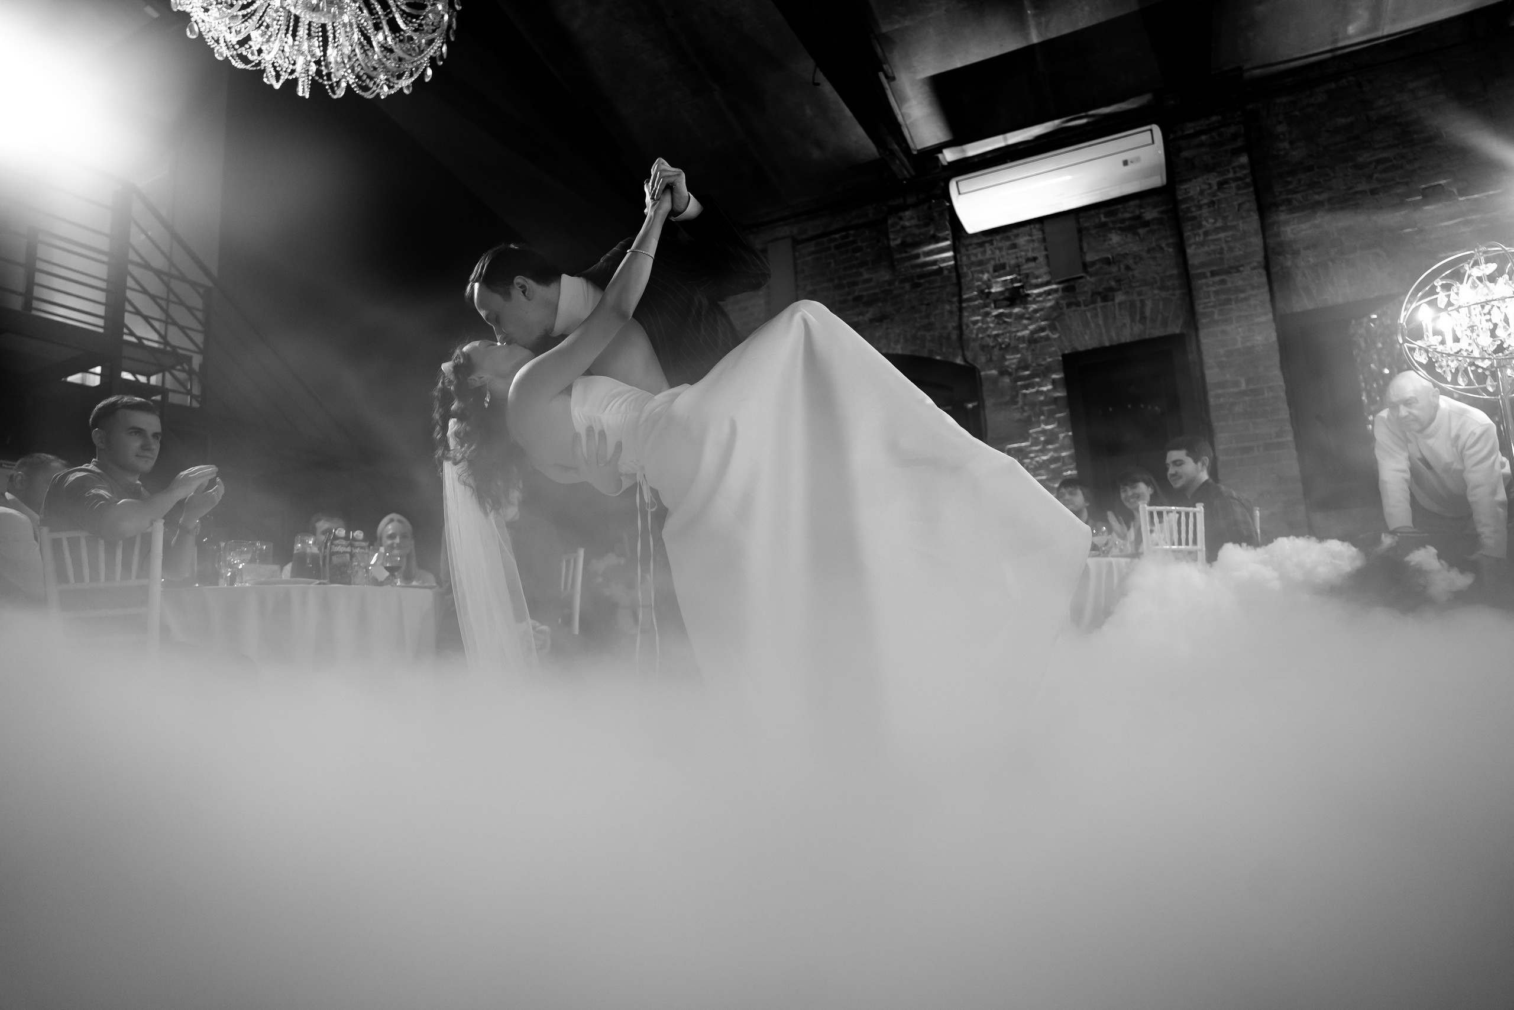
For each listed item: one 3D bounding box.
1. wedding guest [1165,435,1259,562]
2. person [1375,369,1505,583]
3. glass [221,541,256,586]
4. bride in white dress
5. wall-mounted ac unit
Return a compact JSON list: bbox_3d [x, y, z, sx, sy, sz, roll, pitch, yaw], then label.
[{"bbox_3d":[1.990,0.305,4.080,0.780,1.250,0.520,-4,-9,5],"label":"wedding guest"},{"bbox_3d":[2.780,0.148,3.520,0.800,1.290,0.600,4,-12,-40],"label":"person"},{"bbox_3d":[-1.992,0.223,3.400,0.095,0.180,0.095,-3,-9,0],"label":"glass"},{"bbox_3d":[0.012,0.003,1.920,1.360,1.400,0.720,-3,-9,-1],"label":"bride in white dress"},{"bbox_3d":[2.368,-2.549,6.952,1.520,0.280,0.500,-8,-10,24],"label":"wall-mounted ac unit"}]

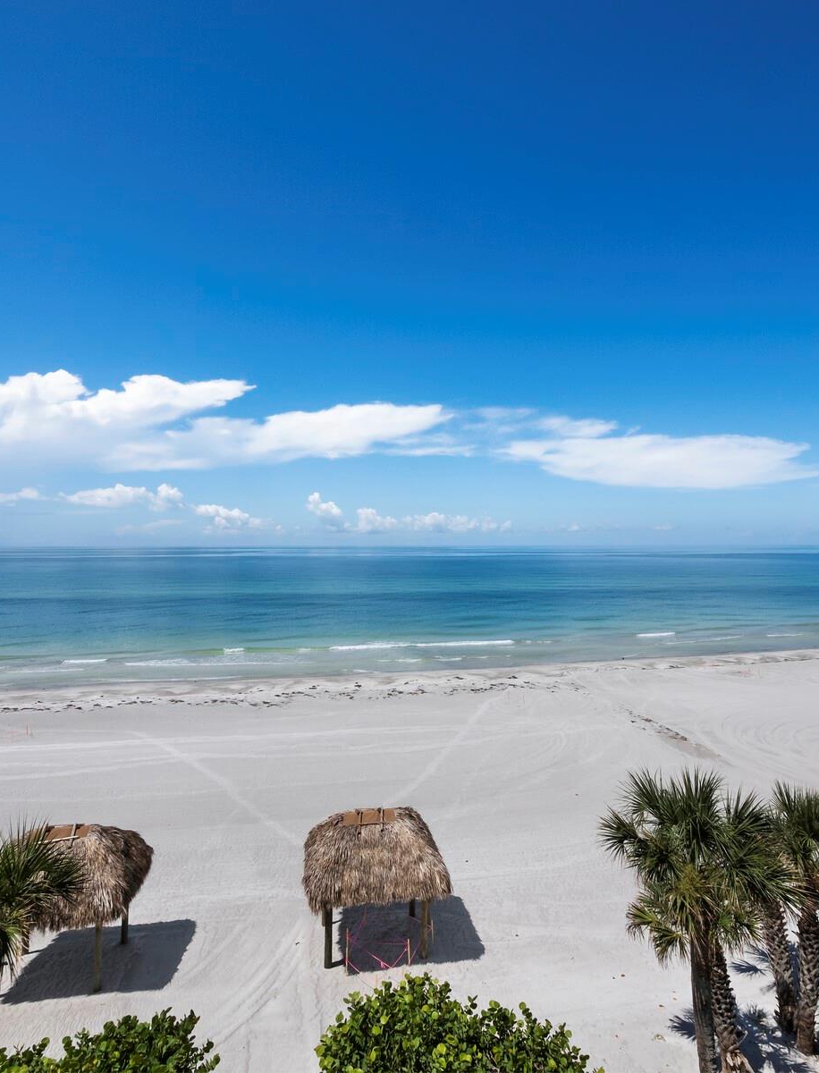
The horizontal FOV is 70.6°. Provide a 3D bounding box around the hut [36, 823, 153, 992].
[{"bbox_3d":[-9.570,9.978,15.881,4.000,3.830,2.900,0,-1,-7],"label":"hut"}]

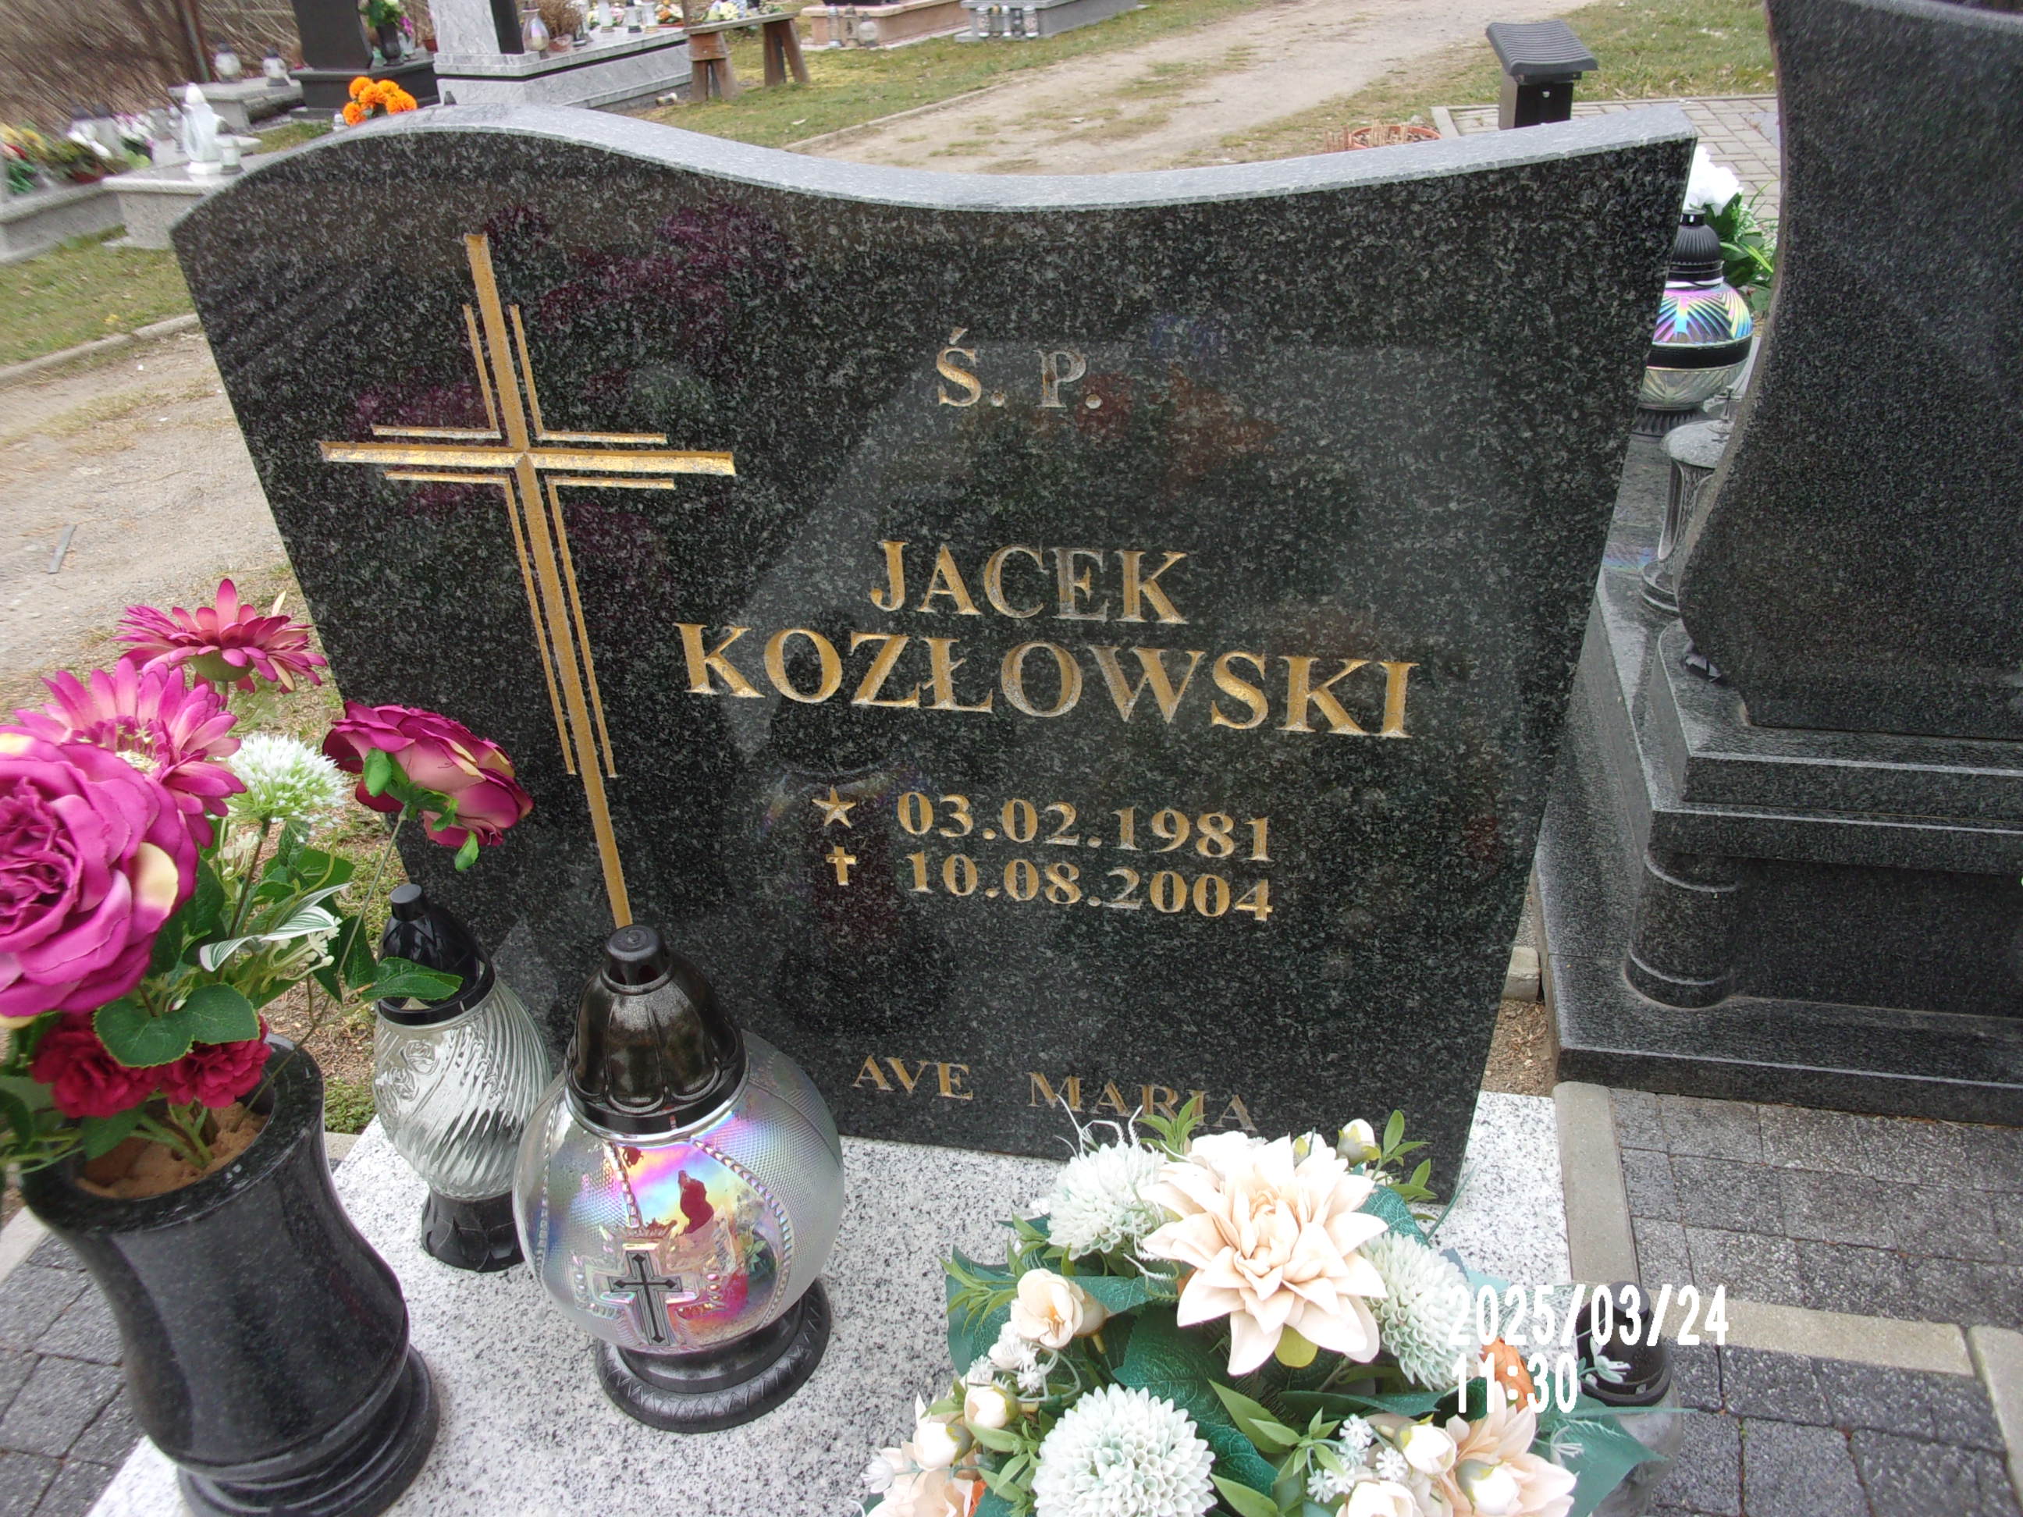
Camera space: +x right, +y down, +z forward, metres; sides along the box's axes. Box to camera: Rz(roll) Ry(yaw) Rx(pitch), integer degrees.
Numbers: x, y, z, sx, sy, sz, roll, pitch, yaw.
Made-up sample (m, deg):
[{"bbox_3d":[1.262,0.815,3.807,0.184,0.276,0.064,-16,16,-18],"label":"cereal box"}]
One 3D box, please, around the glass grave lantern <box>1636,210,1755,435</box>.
[{"bbox_3d":[0.975,-0.645,2.410,0.219,0.304,0.219,4,33,11],"label":"glass grave lantern"}]

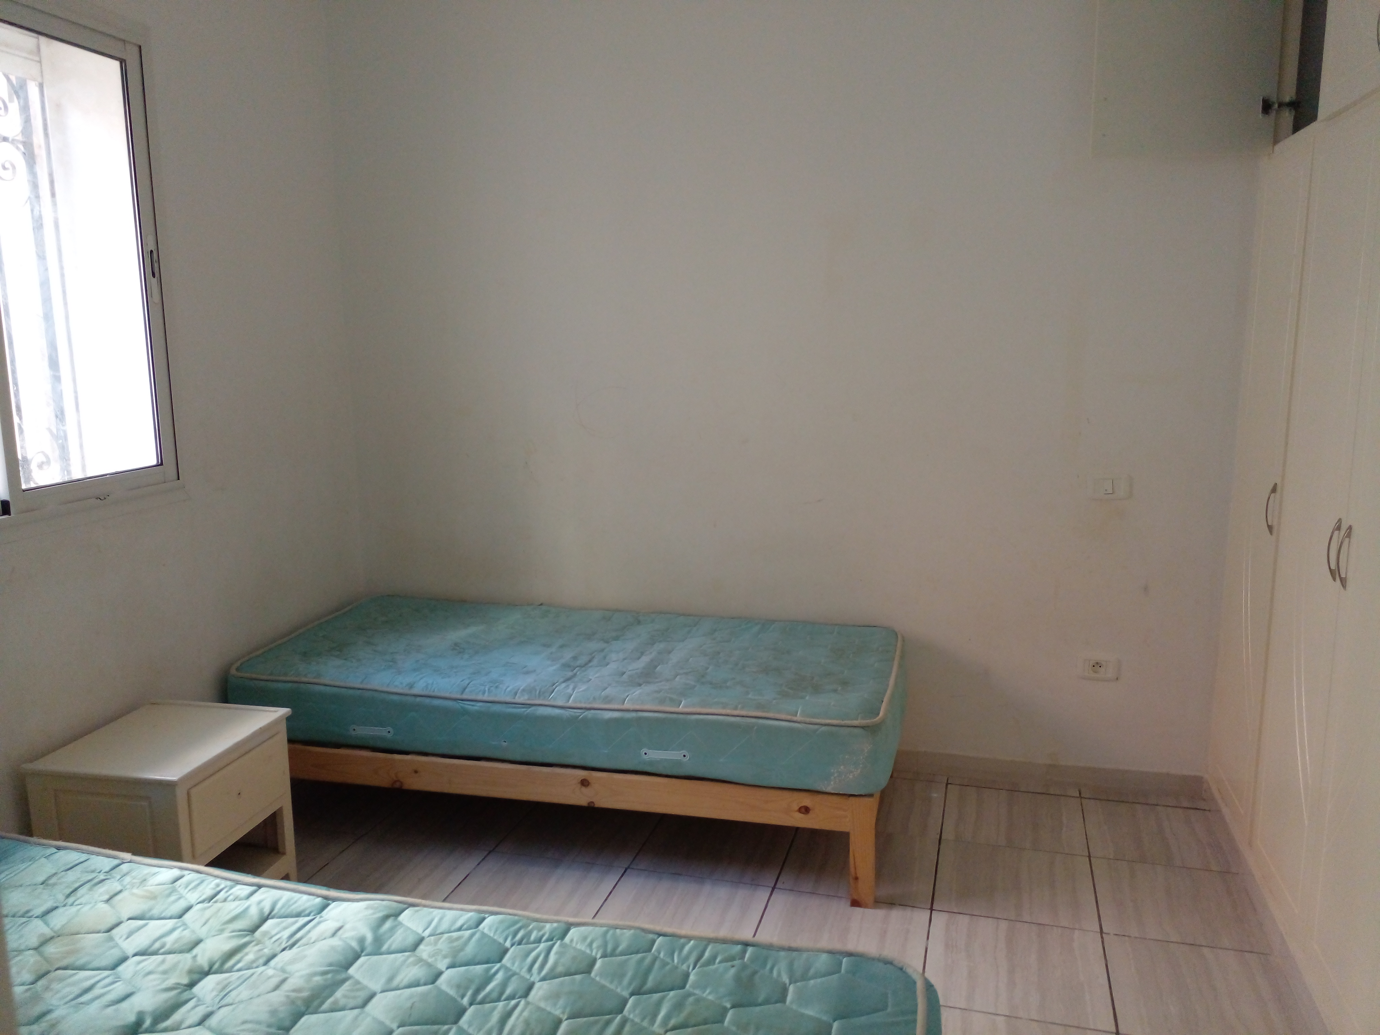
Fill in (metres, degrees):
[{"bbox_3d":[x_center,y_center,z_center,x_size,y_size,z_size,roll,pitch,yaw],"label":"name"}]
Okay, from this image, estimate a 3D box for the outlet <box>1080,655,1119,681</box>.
[{"bbox_3d":[1.255,0.463,3.312,0.121,0.079,0.014,2,11,16],"label":"outlet"}]

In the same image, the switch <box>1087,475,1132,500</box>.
[{"bbox_3d":[1.250,-0.090,3.211,0.121,0.077,0.014,2,11,16],"label":"switch"}]

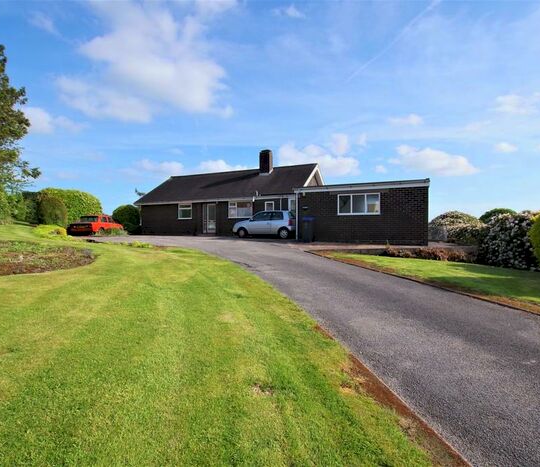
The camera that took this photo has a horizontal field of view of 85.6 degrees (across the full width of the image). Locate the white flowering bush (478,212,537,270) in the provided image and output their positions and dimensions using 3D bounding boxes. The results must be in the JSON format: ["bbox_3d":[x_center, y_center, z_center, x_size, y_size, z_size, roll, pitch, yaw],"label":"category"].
[{"bbox_3d":[7.200,0.160,8.850,1.650,1.580,1.500,1,1,41],"label":"white flowering bush"}]

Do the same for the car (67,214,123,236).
[{"bbox_3d":[-12.150,-0.579,20.600,1.660,1.380,4.200,0,1,-1],"label":"car"}]

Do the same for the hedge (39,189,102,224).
[{"bbox_3d":[-15.175,-1.911,22.300,3.800,2.800,2.100,1,-1,-34],"label":"hedge"}]

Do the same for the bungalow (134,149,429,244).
[{"bbox_3d":[-0.824,-2.987,19.877,19.350,6.600,12.650,0,1,23],"label":"bungalow"}]

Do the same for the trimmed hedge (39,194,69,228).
[{"bbox_3d":[-14.696,-1.493,19.800,1.600,2.250,1.600,1,-1,-34],"label":"trimmed hedge"}]

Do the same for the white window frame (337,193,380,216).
[{"bbox_3d":[3.793,-1.270,12.535,1.820,0.950,0.100,0,0,22],"label":"white window frame"}]

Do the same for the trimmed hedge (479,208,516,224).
[{"bbox_3d":[10.396,-0.228,13.300,1.500,1.750,1.650,0,0,-16],"label":"trimmed hedge"}]

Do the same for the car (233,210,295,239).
[{"bbox_3d":[-0.245,-0.497,16.100,3.530,1.460,1.640,0,1,16],"label":"car"}]

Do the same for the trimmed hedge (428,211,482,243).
[{"bbox_3d":[9.510,-0.331,15.000,2.500,1.650,2.000,0,1,27],"label":"trimmed hedge"}]

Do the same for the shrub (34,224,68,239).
[{"bbox_3d":[-11.175,-0.087,15.000,1.500,0.720,1.350,0,0,0],"label":"shrub"}]

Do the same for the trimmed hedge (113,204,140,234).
[{"bbox_3d":[-11.543,-1.140,23.800,2.300,2.380,2.200,0,1,-23],"label":"trimmed hedge"}]

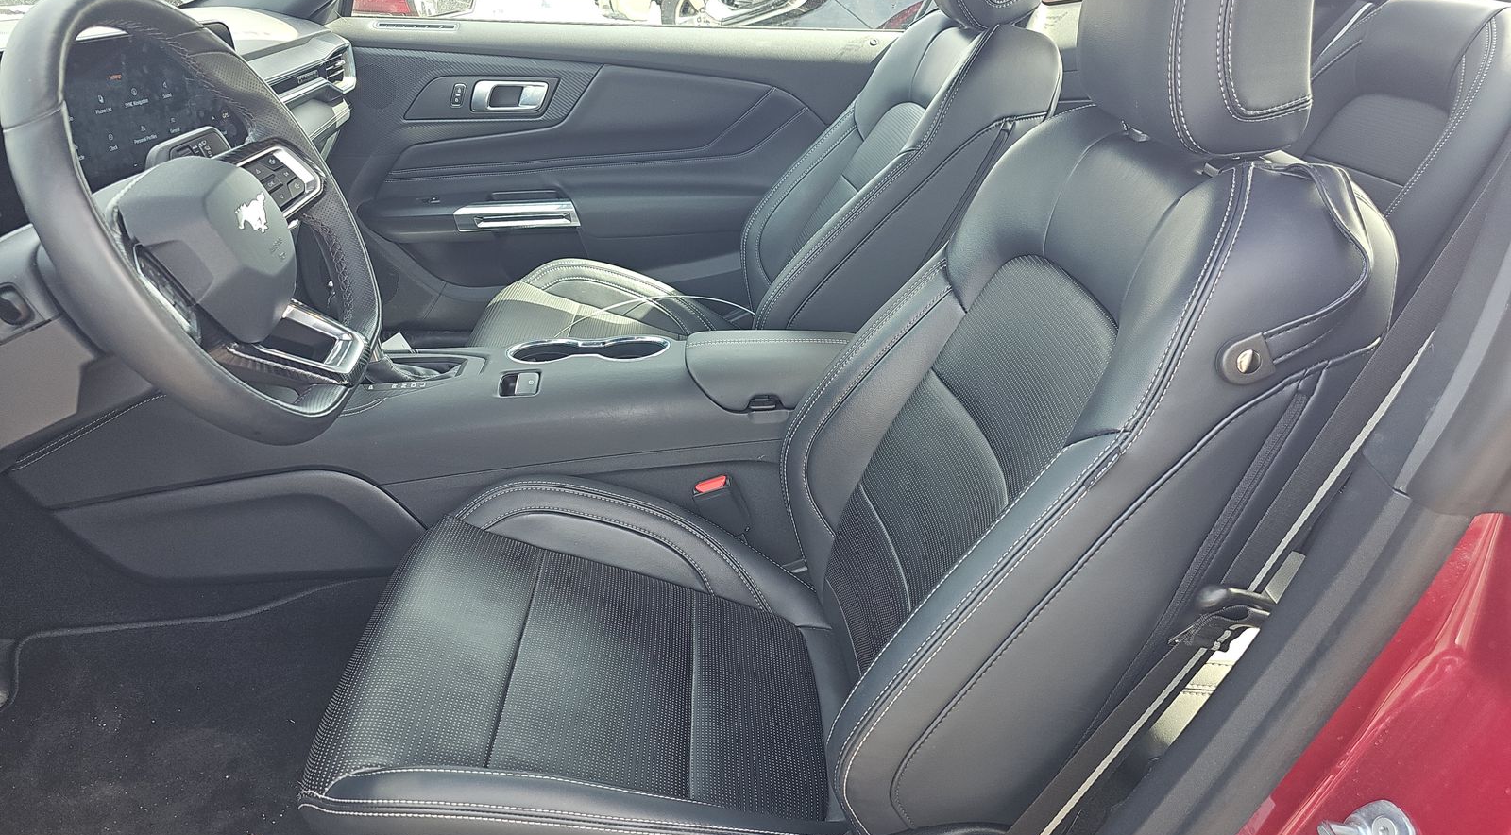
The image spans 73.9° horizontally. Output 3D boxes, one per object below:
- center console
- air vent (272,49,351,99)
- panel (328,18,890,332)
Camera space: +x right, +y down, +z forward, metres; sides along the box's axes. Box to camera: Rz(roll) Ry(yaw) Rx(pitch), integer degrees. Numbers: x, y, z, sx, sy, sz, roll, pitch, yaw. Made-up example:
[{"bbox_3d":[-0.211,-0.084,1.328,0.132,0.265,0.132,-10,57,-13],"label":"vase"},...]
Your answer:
[{"bbox_3d":[-0.296,0.020,1.313,1.100,0.300,0.260,-1,28,-2],"label":"center console"},{"bbox_3d":[-0.705,-0.547,1.612,0.050,0.070,0.260,-1,28,-2],"label":"air vent"},{"bbox_3d":[-0.232,-0.427,1.854,1.150,0.580,0.150,-1,28,-2],"label":"panel"}]

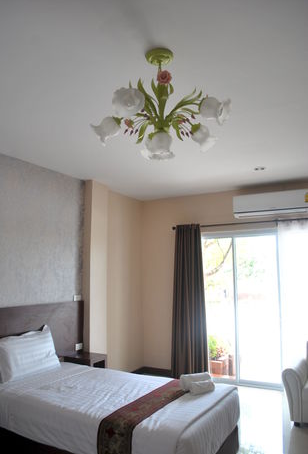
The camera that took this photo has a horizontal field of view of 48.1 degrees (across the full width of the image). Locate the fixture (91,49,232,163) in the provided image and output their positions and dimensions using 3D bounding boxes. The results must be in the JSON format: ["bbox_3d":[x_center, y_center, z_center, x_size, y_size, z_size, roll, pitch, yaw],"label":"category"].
[{"bbox_3d":[0.043,-0.715,1.901,0.730,0.494,0.730,0,-8,0],"label":"fixture"}]

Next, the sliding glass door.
[{"bbox_3d":[1.174,1.098,4.823,1.178,2.090,0.100,-5,-9,33],"label":"sliding glass door"}]

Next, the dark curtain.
[{"bbox_3d":[0.515,1.058,5.117,0.567,2.195,0.150,-5,-9,33],"label":"dark curtain"}]

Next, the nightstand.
[{"bbox_3d":[-0.802,1.784,4.035,0.413,0.513,0.323,-5,-9,33],"label":"nightstand"}]

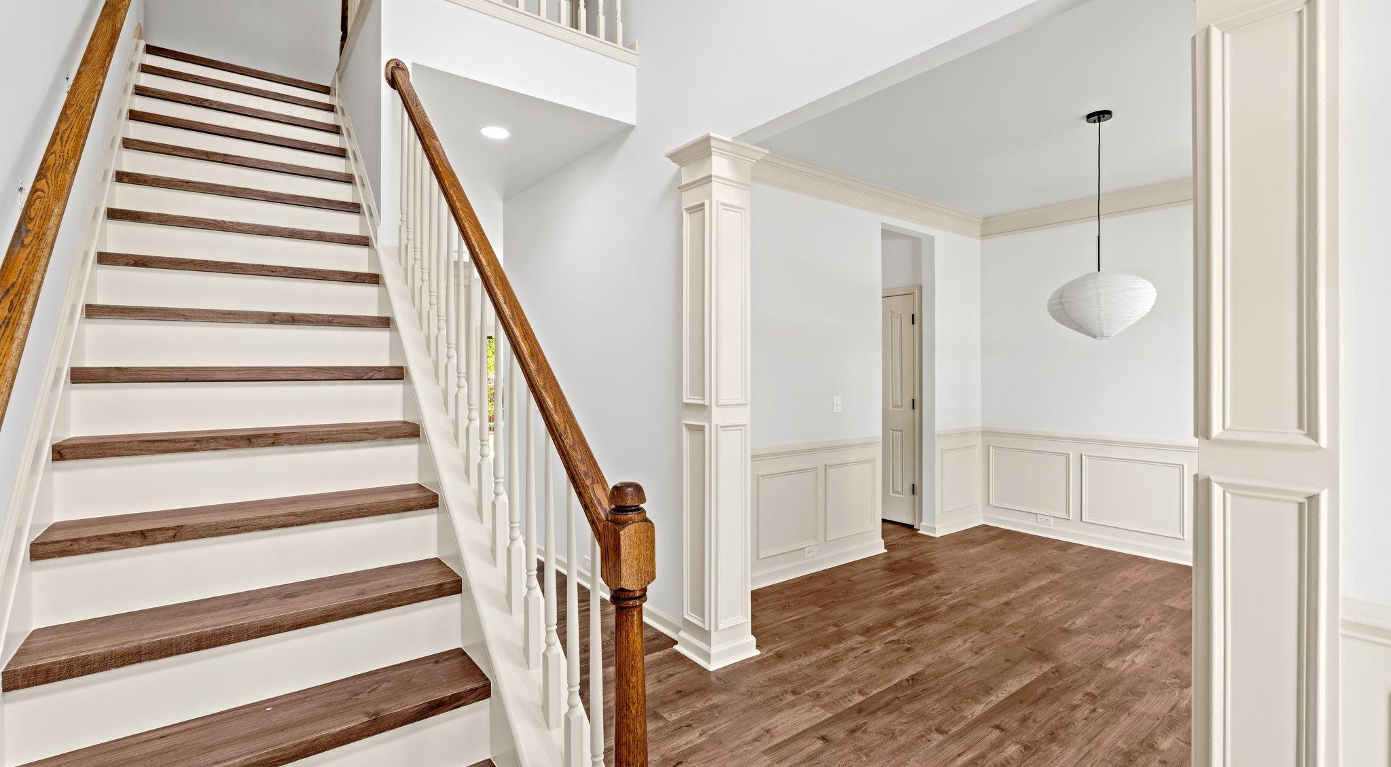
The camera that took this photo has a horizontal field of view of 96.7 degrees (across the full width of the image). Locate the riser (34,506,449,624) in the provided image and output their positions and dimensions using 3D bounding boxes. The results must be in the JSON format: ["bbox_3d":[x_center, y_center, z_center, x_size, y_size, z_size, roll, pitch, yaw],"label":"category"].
[{"bbox_3d":[-1.126,0.459,1.625,0.848,0.153,0.020,-1,1,-37],"label":"riser"}]

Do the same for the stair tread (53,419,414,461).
[{"bbox_3d":[-1.319,0.165,1.878,0.848,0.042,0.245,-1,1,-37],"label":"stair tread"}]

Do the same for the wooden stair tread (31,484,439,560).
[{"bbox_3d":[-1.184,0.361,1.701,0.848,0.042,0.245,-1,1,-37],"label":"wooden stair tread"}]

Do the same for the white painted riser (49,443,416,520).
[{"bbox_3d":[-1.261,0.263,1.803,0.848,0.153,0.020,-1,1,-37],"label":"white painted riser"}]

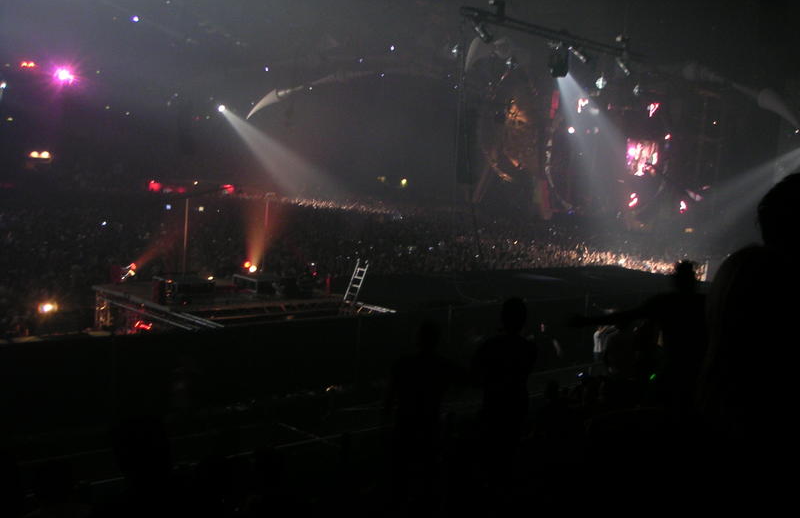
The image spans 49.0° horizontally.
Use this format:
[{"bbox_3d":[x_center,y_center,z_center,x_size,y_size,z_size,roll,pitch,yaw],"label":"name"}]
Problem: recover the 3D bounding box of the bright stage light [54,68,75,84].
[{"bbox_3d":[-15.281,-8.358,40.000,0.850,0.750,0.600,-1,7,-30],"label":"bright stage light"}]

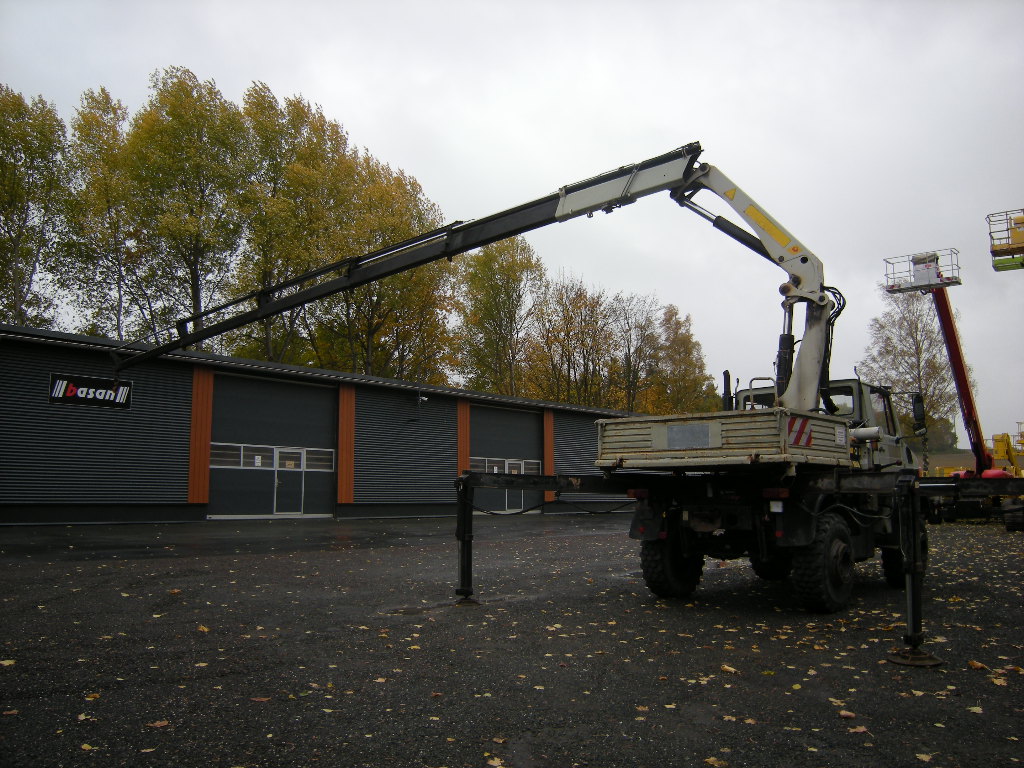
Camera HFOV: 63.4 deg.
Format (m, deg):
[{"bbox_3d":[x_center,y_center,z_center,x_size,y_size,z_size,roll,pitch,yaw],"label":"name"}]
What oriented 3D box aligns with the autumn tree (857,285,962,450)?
[{"bbox_3d":[40.386,-1.635,82.751,9.800,17.090,9.800,-5,-9,26],"label":"autumn tree"}]

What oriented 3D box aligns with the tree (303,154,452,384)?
[{"bbox_3d":[-8.711,-3.598,53.288,9.810,23.440,9.810,1,-9,-9],"label":"tree"}]

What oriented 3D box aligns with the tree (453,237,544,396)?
[{"bbox_3d":[-0.942,-1.029,61.789,7.070,20.710,7.070,0,-8,-1],"label":"tree"}]

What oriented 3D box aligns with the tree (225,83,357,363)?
[{"bbox_3d":[-13.107,-5.466,48.543,7.690,25.830,7.690,2,-9,-15],"label":"tree"}]

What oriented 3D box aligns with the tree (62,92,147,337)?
[{"bbox_3d":[-20.172,-4.338,40.266,4.560,21.300,4.560,4,-9,-27],"label":"tree"}]

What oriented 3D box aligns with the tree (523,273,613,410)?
[{"bbox_3d":[4.833,0.459,68.174,7.440,19.530,7.440,-1,-8,4],"label":"tree"}]

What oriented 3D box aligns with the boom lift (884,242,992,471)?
[{"bbox_3d":[18.559,0.694,34.167,2.600,10.210,12.030,-7,-11,38],"label":"boom lift"}]

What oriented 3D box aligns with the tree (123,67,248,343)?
[{"bbox_3d":[-17.397,-5.299,43.598,6.650,24.130,6.650,3,-9,-22],"label":"tree"}]

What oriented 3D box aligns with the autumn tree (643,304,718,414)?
[{"bbox_3d":[16.643,1.970,79.946,7.400,19.780,7.400,-2,-9,12],"label":"autumn tree"}]

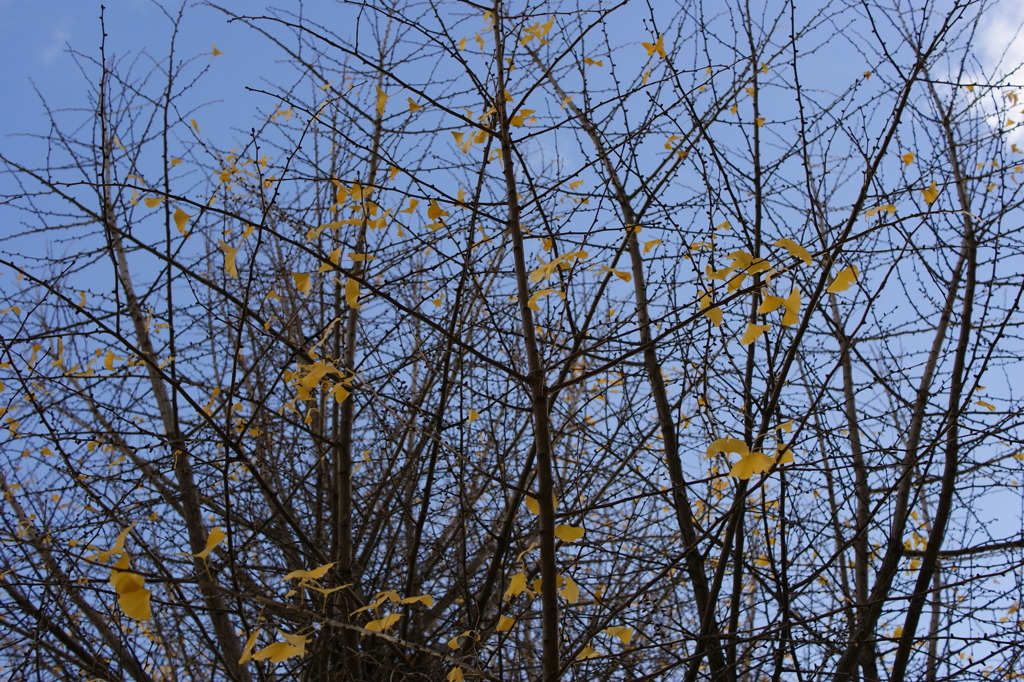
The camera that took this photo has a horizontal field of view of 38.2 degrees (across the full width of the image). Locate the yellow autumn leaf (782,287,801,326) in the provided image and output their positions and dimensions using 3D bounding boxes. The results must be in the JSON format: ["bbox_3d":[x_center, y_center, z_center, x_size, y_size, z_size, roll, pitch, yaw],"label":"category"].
[{"bbox_3d":[0.501,-0.062,2.650,0.030,0.070,0.025,12,4,10],"label":"yellow autumn leaf"}]

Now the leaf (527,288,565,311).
[{"bbox_3d":[0.065,-0.079,2.800,0.068,0.042,0.035,0,2,1],"label":"leaf"}]

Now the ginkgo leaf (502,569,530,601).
[{"bbox_3d":[0.009,0.479,2.900,0.055,0.059,0.025,0,-9,0],"label":"ginkgo leaf"}]

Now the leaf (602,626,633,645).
[{"bbox_3d":[0.214,0.598,3.000,0.061,0.036,0.030,10,-10,6],"label":"leaf"}]

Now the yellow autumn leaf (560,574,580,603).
[{"bbox_3d":[0.119,0.502,3.000,0.041,0.057,0.025,0,-9,2],"label":"yellow autumn leaf"}]

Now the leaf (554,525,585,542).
[{"bbox_3d":[0.113,0.378,2.900,0.059,0.027,0.040,-1,-25,2],"label":"leaf"}]

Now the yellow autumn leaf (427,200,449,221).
[{"bbox_3d":[-0.166,-0.291,3.300,0.049,0.035,0.035,1,-25,-3],"label":"yellow autumn leaf"}]

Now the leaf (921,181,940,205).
[{"bbox_3d":[0.962,-0.342,3.400,0.046,0.048,0.035,-8,-26,16],"label":"leaf"}]

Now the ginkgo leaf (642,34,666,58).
[{"bbox_3d":[0.347,-0.717,3.600,0.058,0.058,0.030,0,11,6],"label":"ginkgo leaf"}]

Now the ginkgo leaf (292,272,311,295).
[{"bbox_3d":[-0.484,-0.132,3.400,0.041,0.044,0.030,4,-25,-8],"label":"ginkgo leaf"}]

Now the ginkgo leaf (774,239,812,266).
[{"bbox_3d":[0.465,-0.148,2.450,0.060,0.032,0.040,-5,-26,11],"label":"ginkgo leaf"}]

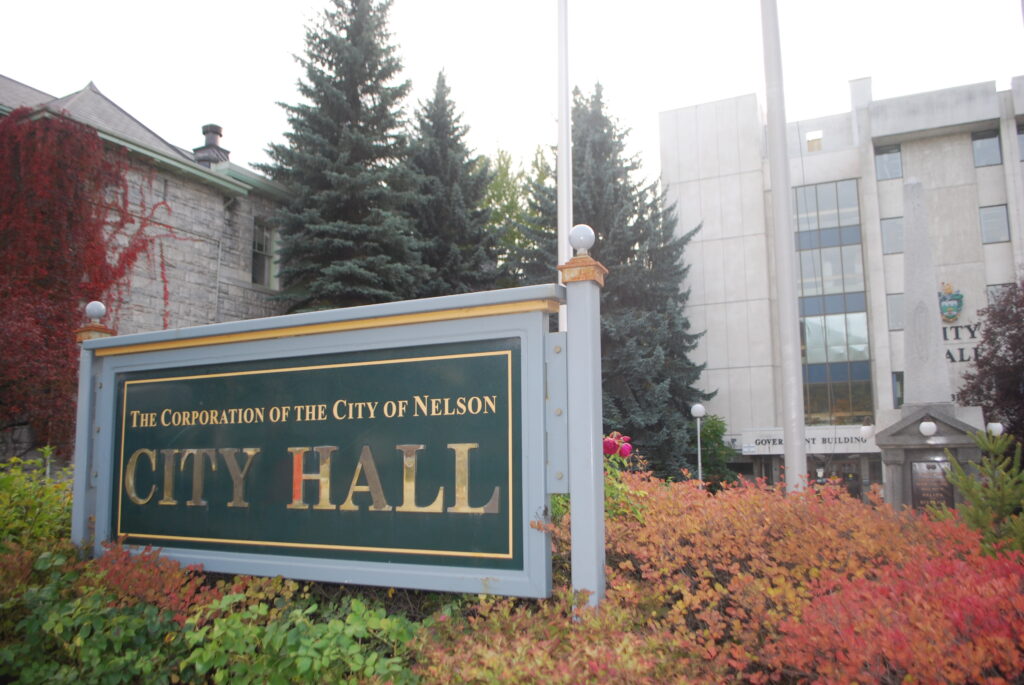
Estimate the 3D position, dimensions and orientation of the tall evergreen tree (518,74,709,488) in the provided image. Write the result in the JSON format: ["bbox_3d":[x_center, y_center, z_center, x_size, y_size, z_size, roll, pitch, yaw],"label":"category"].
[{"bbox_3d":[2.863,-1.477,22.417,5.500,12.687,5.500,-1,-8,0],"label":"tall evergreen tree"}]

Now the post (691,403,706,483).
[{"bbox_3d":[4.966,3.101,20.259,0.380,2.983,0.380,-1,-8,0],"label":"post"}]

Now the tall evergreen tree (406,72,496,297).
[{"bbox_3d":[-2.420,-1.969,25.018,4.600,14.482,4.600,-1,-8,0],"label":"tall evergreen tree"}]

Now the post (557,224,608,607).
[{"bbox_3d":[0.300,0.307,3.100,0.163,1.611,0.163,-5,-9,27],"label":"post"}]

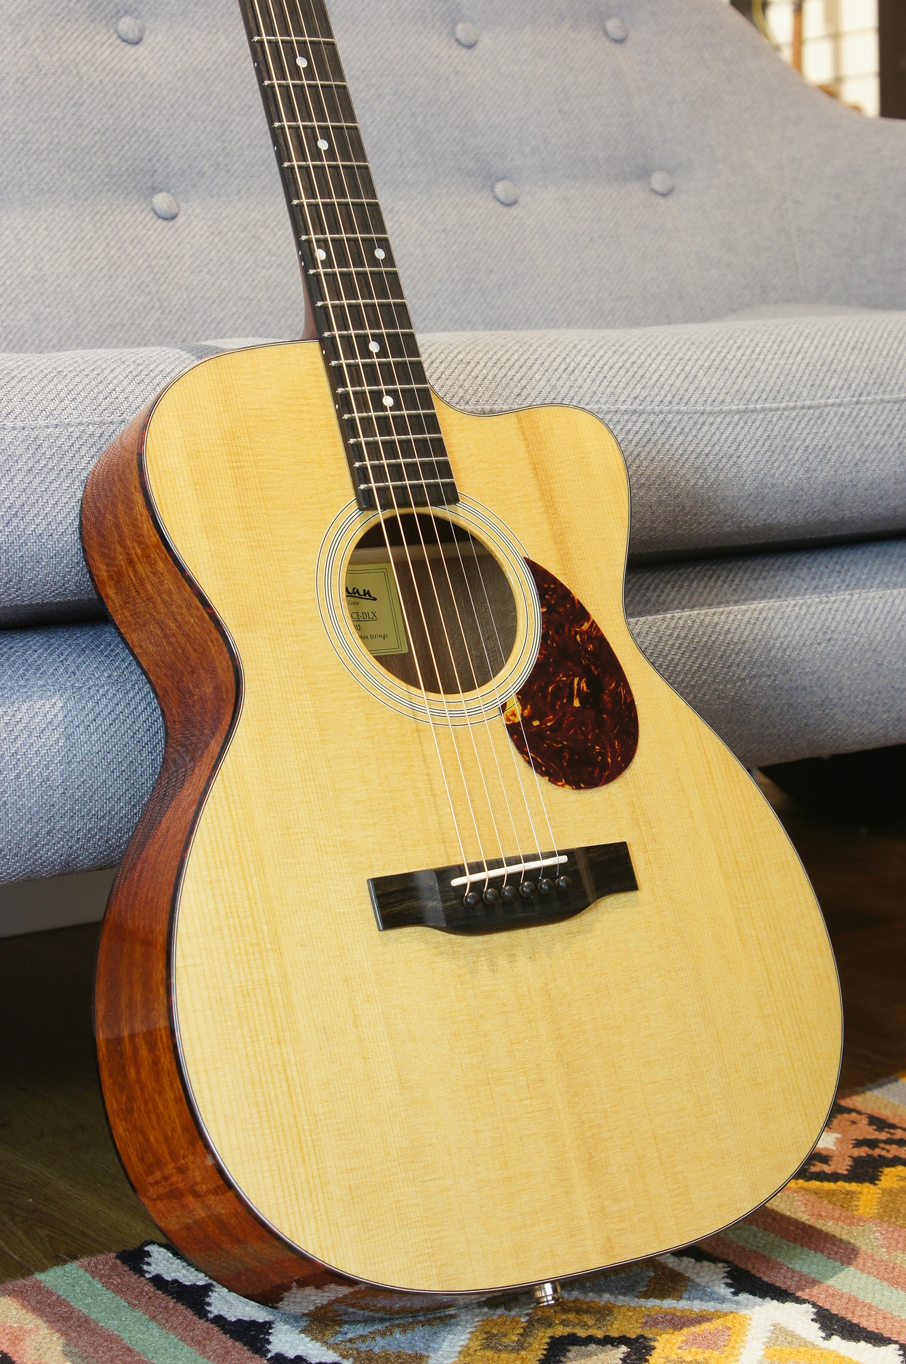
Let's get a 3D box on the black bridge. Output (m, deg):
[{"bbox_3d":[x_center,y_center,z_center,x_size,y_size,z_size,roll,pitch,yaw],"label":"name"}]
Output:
[{"bbox_3d":[0.031,0.104,1.405,0.152,0.036,0.012,-7,-15,-31],"label":"black bridge"}]

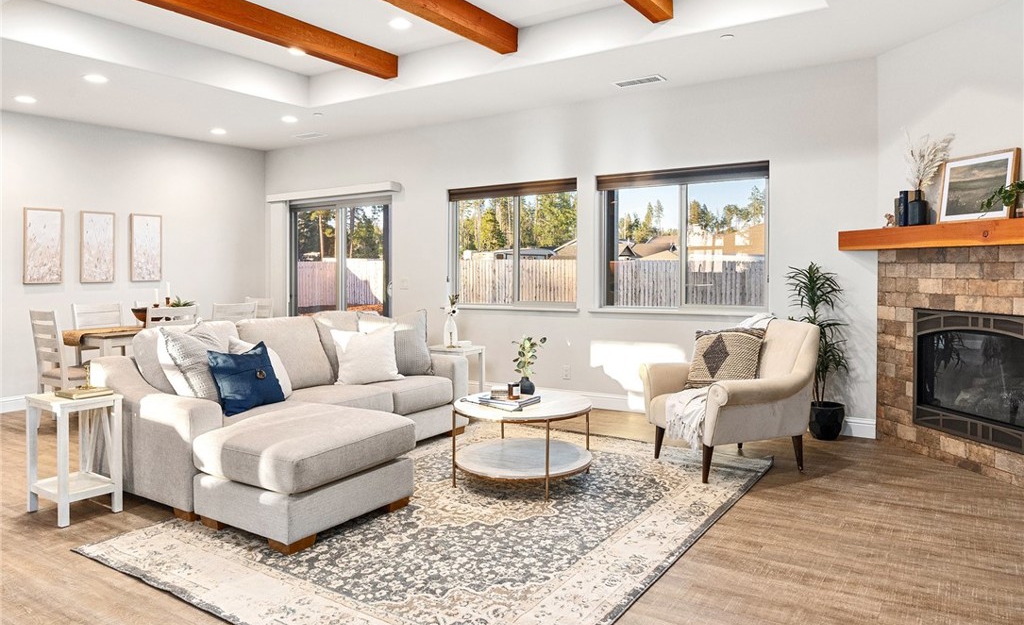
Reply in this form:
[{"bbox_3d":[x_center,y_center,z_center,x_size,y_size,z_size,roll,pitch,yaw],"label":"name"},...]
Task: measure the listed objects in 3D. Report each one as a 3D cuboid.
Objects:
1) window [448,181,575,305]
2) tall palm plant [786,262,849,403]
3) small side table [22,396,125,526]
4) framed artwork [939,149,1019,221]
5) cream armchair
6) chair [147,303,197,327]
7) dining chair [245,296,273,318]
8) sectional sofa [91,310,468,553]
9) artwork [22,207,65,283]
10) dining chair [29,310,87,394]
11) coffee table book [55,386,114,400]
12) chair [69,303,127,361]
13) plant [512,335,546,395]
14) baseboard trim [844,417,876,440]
[{"bbox_3d":[0.003,-0.642,6.674,1.470,1.207,0.120,2,3,32],"label":"window"},{"bbox_3d":[2.275,0.140,5.050,0.430,1.040,0.420,2,3,32],"label":"tall palm plant"},{"bbox_3d":[-2.327,0.750,3.635,0.420,0.616,0.305,1,3,33],"label":"small side table"},{"bbox_3d":[2.740,-0.725,4.025,0.041,0.401,0.488,5,3,-12],"label":"framed artwork"},{"bbox_3d":[1.422,0.517,4.394,0.867,0.912,0.932,-2,4,-19],"label":"cream armchair"},{"bbox_3d":[-3.040,0.431,5.895,0.520,0.979,0.455,2,5,33],"label":"chair"},{"bbox_3d":[-2.690,0.356,6.684,0.470,0.975,0.560,1,3,33],"label":"dining chair"},{"bbox_3d":[-1.085,0.519,4.398,1.780,0.964,2.294,2,5,33],"label":"sectional sofa"},{"bbox_3d":[-4.395,-0.618,6.410,0.038,0.703,0.315,2,5,33],"label":"artwork"},{"bbox_3d":[-3.413,0.451,5.430,0.470,0.975,0.560,1,3,33],"label":"dining chair"},{"bbox_3d":[-2.278,0.432,3.632,0.215,0.022,0.190,1,3,33],"label":"coffee table book"},{"bbox_3d":[-3.566,0.402,6.113,0.540,0.970,0.450,2,3,32],"label":"chair"},{"bbox_3d":[0.112,0.329,4.386,0.190,0.380,0.180,2,3,32],"label":"plant"},{"bbox_3d":[2.532,0.842,4.980,0.222,0.150,0.018,2,5,33],"label":"baseboard trim"}]

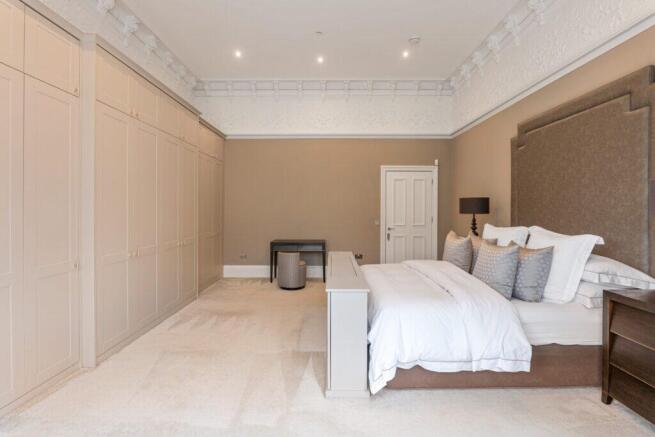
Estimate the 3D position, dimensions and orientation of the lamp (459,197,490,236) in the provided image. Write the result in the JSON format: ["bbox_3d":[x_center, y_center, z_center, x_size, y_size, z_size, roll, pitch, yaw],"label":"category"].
[{"bbox_3d":[2.130,0.065,4.200,0.420,0.740,0.420,0,1,0],"label":"lamp"}]

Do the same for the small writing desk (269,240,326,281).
[{"bbox_3d":[-0.540,0.815,5.560,1.020,0.750,0.400,0,1,0],"label":"small writing desk"}]

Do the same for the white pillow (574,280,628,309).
[{"bbox_3d":[2.120,0.565,2.460,0.480,0.160,0.720,0,1,0],"label":"white pillow"}]

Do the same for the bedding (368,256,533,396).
[{"bbox_3d":[0.890,0.885,2.920,1.180,0.680,1.800,0,1,0],"label":"bedding"}]

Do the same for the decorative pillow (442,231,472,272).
[{"bbox_3d":[1.530,0.383,3.400,0.170,0.450,0.460,15,0,-5],"label":"decorative pillow"}]

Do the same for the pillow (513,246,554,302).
[{"bbox_3d":[1.730,0.430,2.490,0.170,0.450,0.460,16,0,-5],"label":"pillow"}]

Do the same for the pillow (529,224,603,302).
[{"bbox_3d":[1.965,0.390,2.620,0.190,0.520,0.760,26,0,-3],"label":"pillow"}]

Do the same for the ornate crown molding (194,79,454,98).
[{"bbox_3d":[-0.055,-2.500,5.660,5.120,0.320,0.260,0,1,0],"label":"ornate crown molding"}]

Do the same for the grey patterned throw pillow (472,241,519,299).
[{"bbox_3d":[1.490,0.435,2.540,0.170,0.450,0.460,18,-1,-8],"label":"grey patterned throw pillow"}]

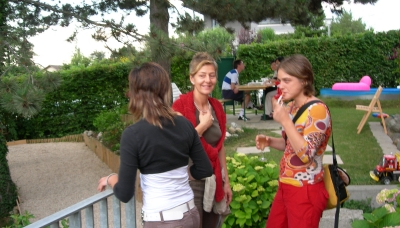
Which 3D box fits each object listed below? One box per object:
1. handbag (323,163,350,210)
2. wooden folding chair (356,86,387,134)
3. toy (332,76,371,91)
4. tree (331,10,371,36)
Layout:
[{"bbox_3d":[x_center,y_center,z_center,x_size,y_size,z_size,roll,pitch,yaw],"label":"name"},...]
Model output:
[{"bbox_3d":[0.705,0.380,2.300,0.130,0.220,0.240,-6,5,29],"label":"handbag"},{"bbox_3d":[2.938,-0.060,7.500,0.510,0.790,0.480,0,5,16],"label":"wooden folding chair"},{"bbox_3d":[4.658,-0.913,13.500,1.120,0.460,0.800,-1,4,0],"label":"toy"},{"bbox_3d":[9.664,-3.909,28.210,3.000,5.400,3.000,-1,4,0],"label":"tree"}]

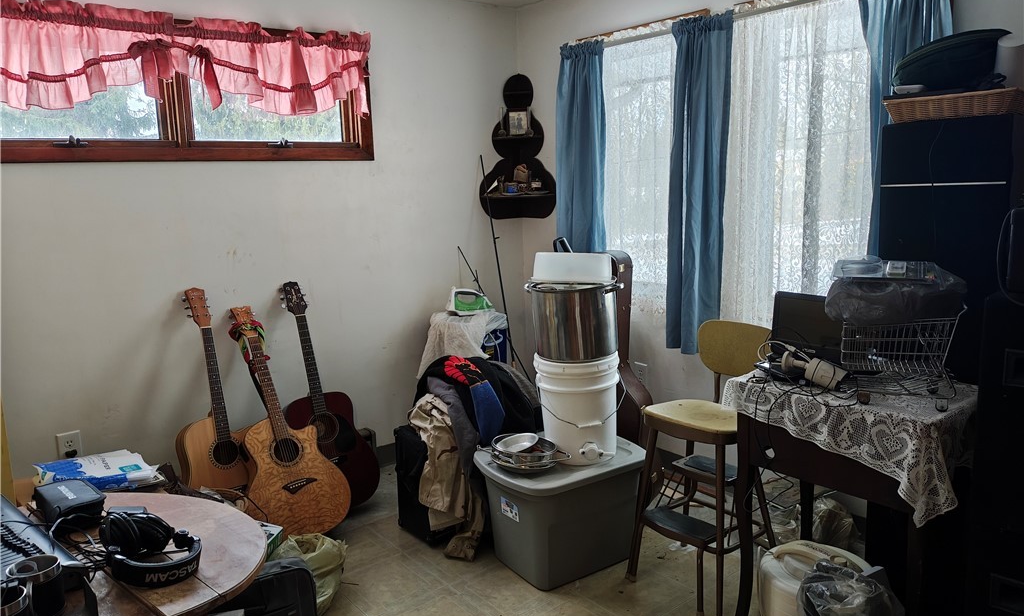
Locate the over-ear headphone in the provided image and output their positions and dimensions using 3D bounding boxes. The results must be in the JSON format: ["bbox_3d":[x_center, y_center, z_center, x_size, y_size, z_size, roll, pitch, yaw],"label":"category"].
[{"bbox_3d":[-0.672,0.435,1.382,0.170,0.085,0.190,-10,14,-41],"label":"over-ear headphone"}]

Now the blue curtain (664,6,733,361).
[{"bbox_3d":[0.742,-0.470,2.963,0.085,1.360,0.300,-10,13,-37],"label":"blue curtain"}]

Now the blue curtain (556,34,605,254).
[{"bbox_3d":[0.325,-0.562,3.540,0.090,1.360,0.350,-9,13,-37],"label":"blue curtain"}]

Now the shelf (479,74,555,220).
[{"bbox_3d":[0.026,-0.834,3.860,0.390,0.767,0.220,0,11,7],"label":"shelf"}]

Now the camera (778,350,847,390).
[{"bbox_3d":[0.873,0.183,2.130,0.190,0.075,0.072,28,27,37],"label":"camera"}]

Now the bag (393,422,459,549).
[{"bbox_3d":[-0.211,0.684,3.099,0.480,0.430,0.240,-9,13,-37],"label":"bag"}]

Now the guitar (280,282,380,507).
[{"bbox_3d":[-0.879,0.355,3.269,0.400,1.010,0.130,-12,-2,-27],"label":"guitar"}]

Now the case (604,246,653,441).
[{"bbox_3d":[0.504,0.288,3.384,0.130,1.080,0.430,-3,2,-40],"label":"case"}]

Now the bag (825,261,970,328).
[{"bbox_3d":[1.037,-0.037,2.042,0.360,0.150,0.240,2,11,16],"label":"bag"}]

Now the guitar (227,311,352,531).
[{"bbox_3d":[-0.981,0.442,3.066,0.410,1.026,0.120,-14,-17,-28],"label":"guitar"}]

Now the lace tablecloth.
[{"bbox_3d":[1.017,0.370,2.209,0.570,0.290,0.470,9,15,44],"label":"lace tablecloth"}]

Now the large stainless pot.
[{"bbox_3d":[0.224,0.039,2.624,0.355,0.250,0.305,2,11,20],"label":"large stainless pot"}]

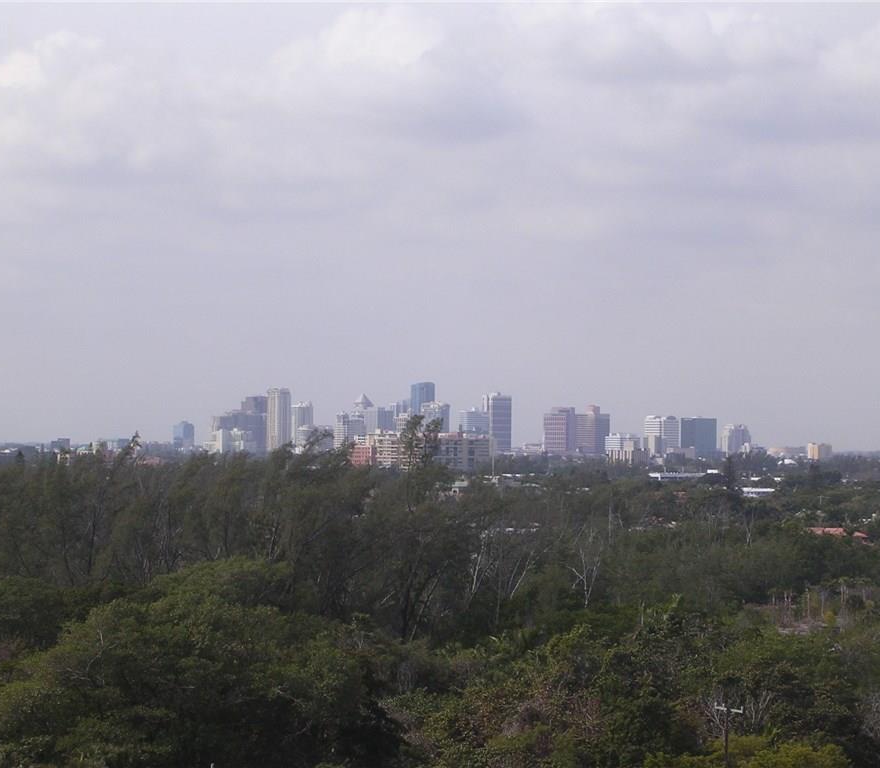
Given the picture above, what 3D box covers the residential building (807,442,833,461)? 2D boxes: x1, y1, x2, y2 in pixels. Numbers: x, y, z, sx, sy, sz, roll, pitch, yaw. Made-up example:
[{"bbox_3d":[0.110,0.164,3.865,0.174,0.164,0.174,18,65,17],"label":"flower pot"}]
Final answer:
[{"bbox_3d":[613.600,117.300,5500.000,29.000,44.800,30.000,0,-1,45],"label":"residential building"}]

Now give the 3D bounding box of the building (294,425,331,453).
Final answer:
[{"bbox_3d":[-187.310,90.300,5095.760,37.100,56.300,39.220,0,-1,43],"label":"building"}]

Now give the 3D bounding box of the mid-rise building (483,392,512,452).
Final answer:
[{"bbox_3d":[88.700,72.700,5250.000,25.000,116.000,38.000,0,-1,45],"label":"mid-rise building"}]

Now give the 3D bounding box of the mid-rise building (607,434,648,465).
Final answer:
[{"bbox_3d":[245.190,89.500,4492.440,23.720,45.650,48.950,1,-1,-45],"label":"mid-rise building"}]

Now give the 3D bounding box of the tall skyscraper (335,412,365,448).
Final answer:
[{"bbox_3d":[-136.200,85.100,5150.000,26.000,83.800,38.000,0,-1,45],"label":"tall skyscraper"}]

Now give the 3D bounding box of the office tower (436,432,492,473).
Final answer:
[{"bbox_3d":[21.700,63.100,2900.000,20.000,42.600,50.000,0,-1,45],"label":"office tower"}]

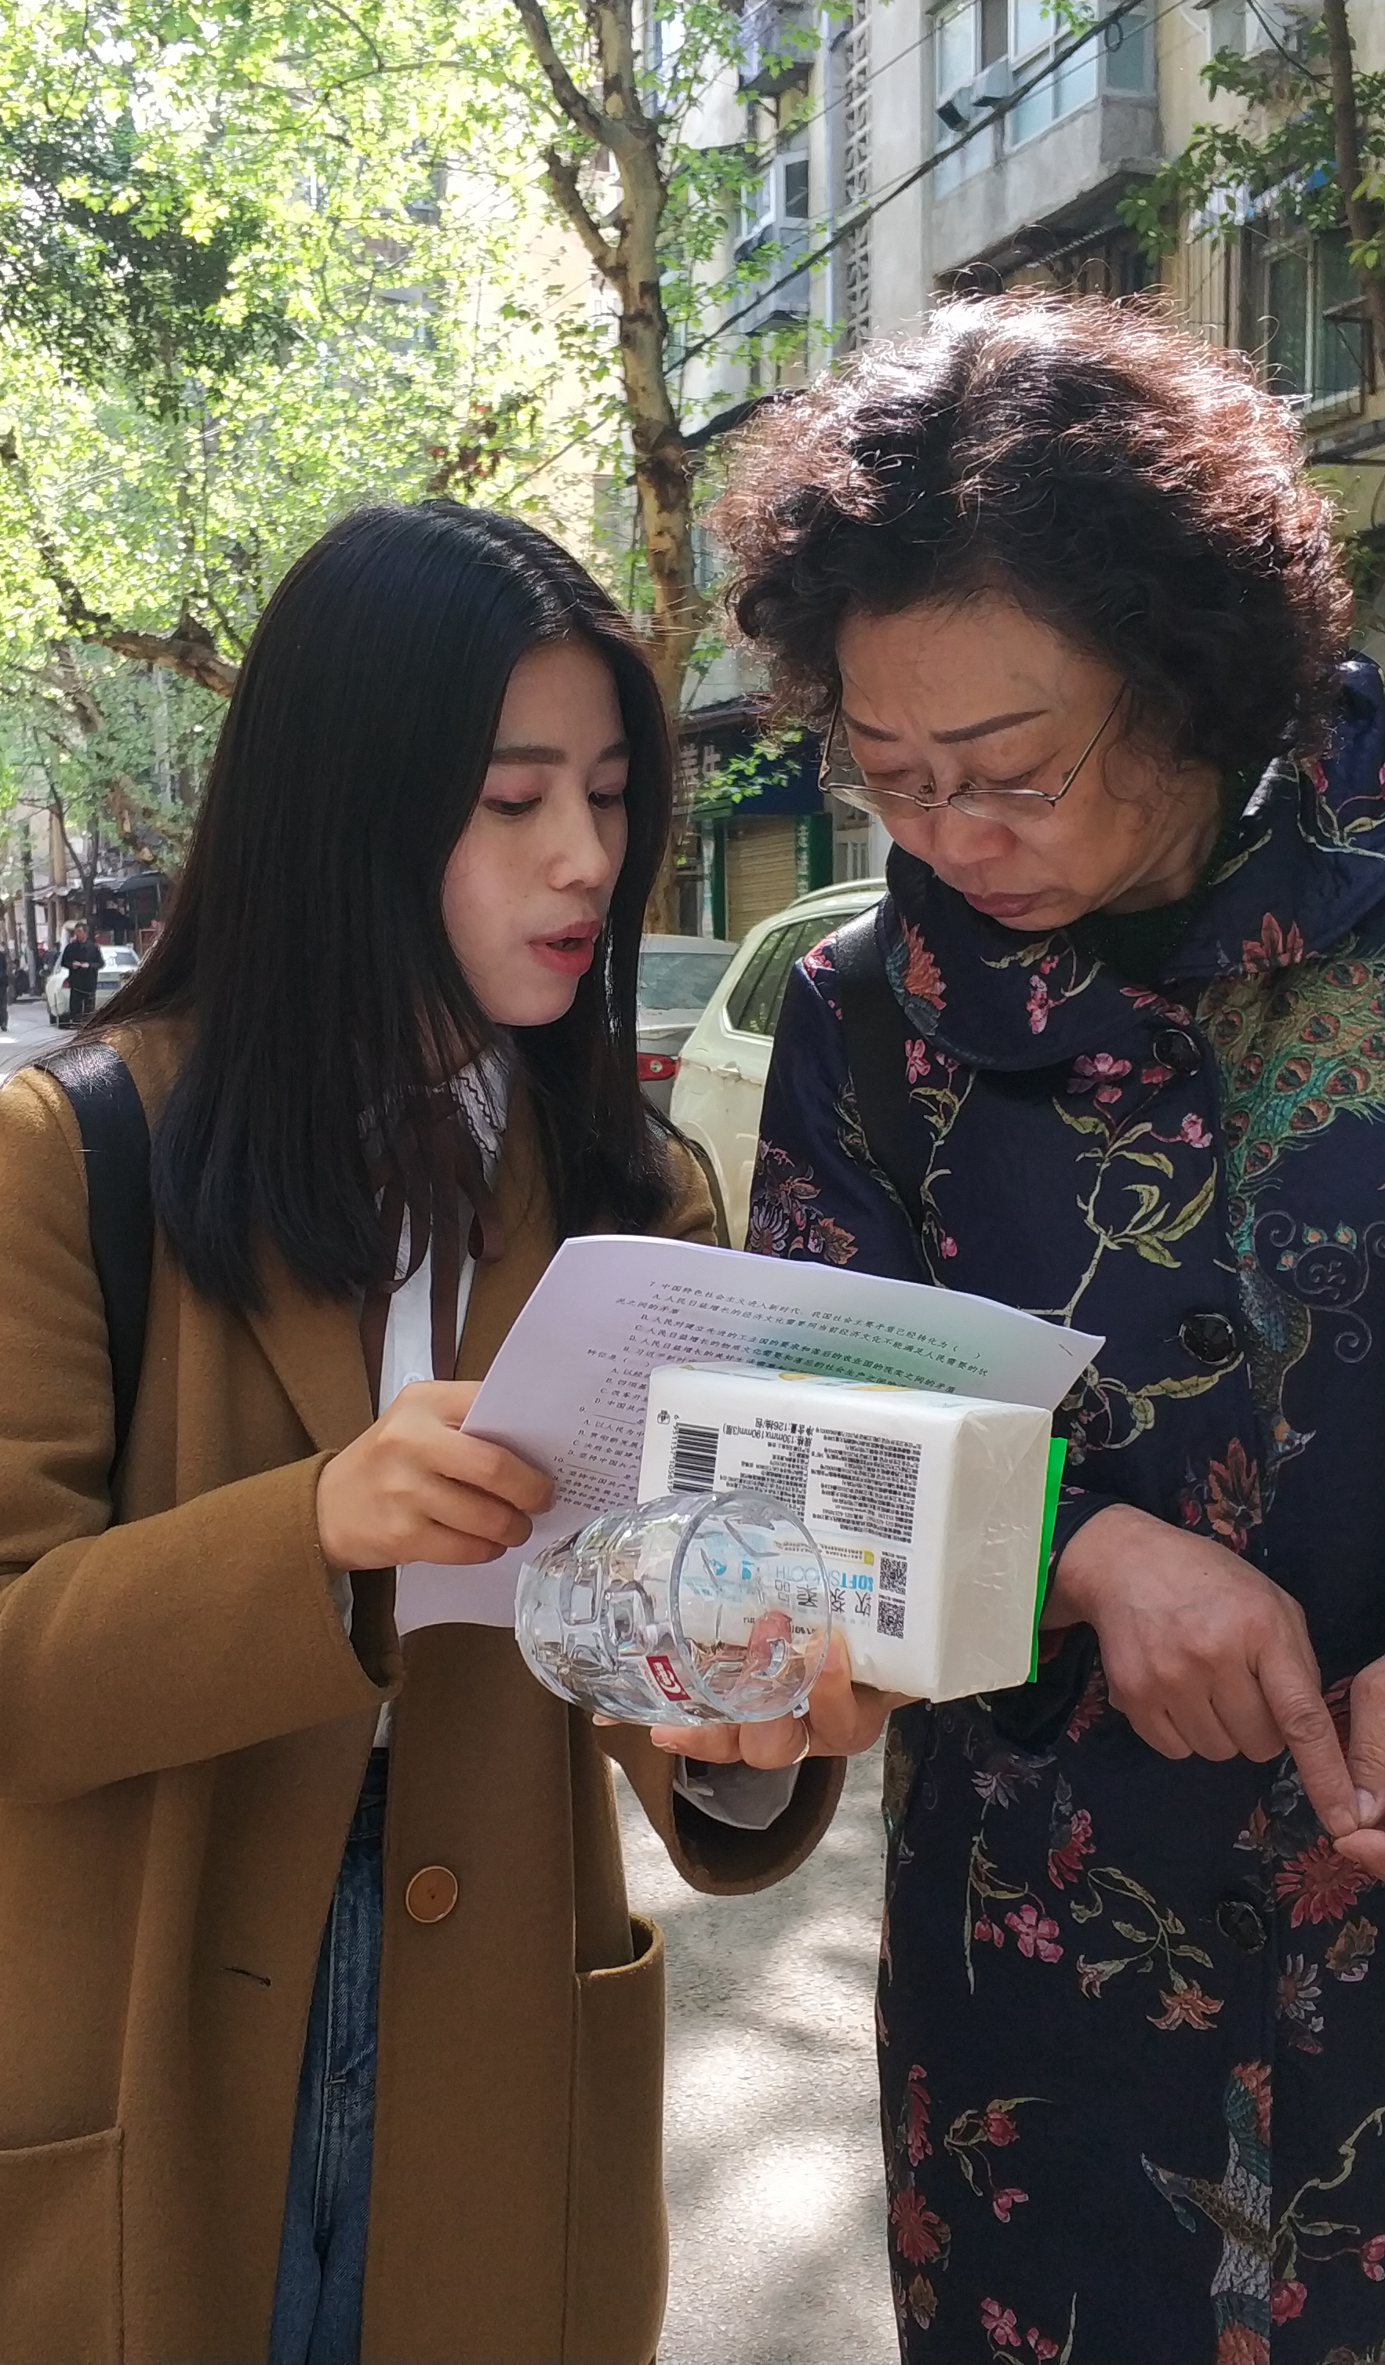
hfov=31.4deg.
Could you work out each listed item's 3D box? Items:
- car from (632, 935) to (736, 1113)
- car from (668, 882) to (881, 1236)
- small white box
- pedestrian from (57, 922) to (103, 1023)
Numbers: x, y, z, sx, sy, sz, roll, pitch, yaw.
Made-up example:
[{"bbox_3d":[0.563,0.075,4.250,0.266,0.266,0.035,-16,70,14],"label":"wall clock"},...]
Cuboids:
[{"bbox_3d":[-0.584,-0.555,12.793,1.760,1.460,4.500,-2,6,-20],"label":"car"},{"bbox_3d":[1.365,-0.193,7.817,1.800,1.660,4.400,-2,6,-20],"label":"car"},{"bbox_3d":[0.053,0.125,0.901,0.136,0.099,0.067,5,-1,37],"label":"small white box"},{"bbox_3d":[-10.351,-3.522,41.800,0.580,1.720,0.360,-1,6,-11],"label":"pedestrian"}]

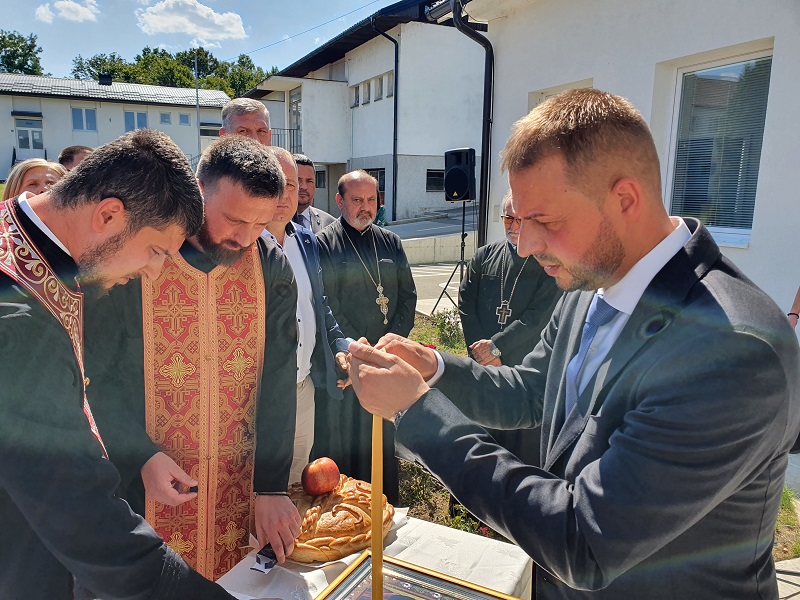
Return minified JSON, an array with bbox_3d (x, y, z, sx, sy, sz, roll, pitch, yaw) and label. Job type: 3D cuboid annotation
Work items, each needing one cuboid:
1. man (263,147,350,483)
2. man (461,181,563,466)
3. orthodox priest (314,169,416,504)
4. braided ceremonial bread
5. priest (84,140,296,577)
[{"bbox_3d":[-0.409,0.338,2.222,0.540,1.760,0.380,-4,11,-30],"label":"man"},{"bbox_3d":[0.495,0.326,2.724,0.540,1.650,0.380,6,11,24],"label":"man"},{"bbox_3d":[-0.180,0.258,2.826,0.540,1.720,0.370,-3,11,-24],"label":"orthodox priest"},{"bbox_3d":[-0.160,0.519,1.511,0.270,0.115,0.270,-2,10,-17],"label":"braided ceremonial bread"},{"bbox_3d":[-0.498,0.473,1.515,0.560,1.730,0.440,-4,11,-27],"label":"priest"}]

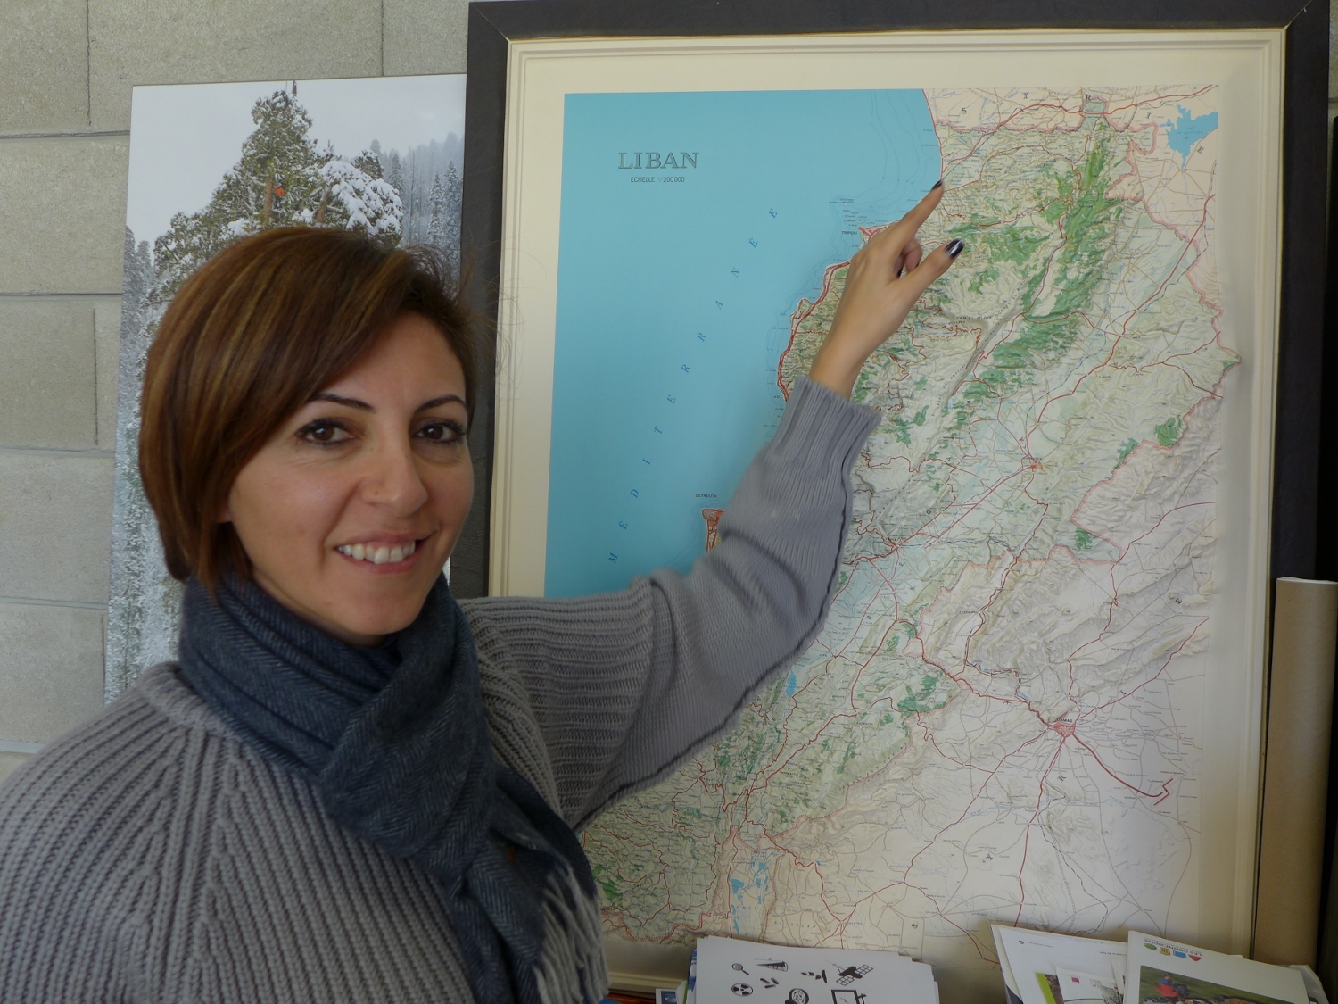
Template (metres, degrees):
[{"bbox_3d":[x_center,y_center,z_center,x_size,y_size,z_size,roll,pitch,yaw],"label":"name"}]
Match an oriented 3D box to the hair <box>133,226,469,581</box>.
[{"bbox_3d":[-0.223,-0.058,0.612,0.190,0.226,0.212,-1,3,-33],"label":"hair"}]

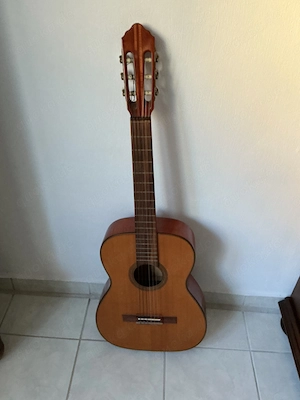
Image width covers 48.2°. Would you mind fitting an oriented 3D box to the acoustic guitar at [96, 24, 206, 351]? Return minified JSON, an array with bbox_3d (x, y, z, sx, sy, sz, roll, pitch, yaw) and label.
[{"bbox_3d":[-0.007,0.062,0.999,0.375,1.040,0.105,1,27,6],"label":"acoustic guitar"}]

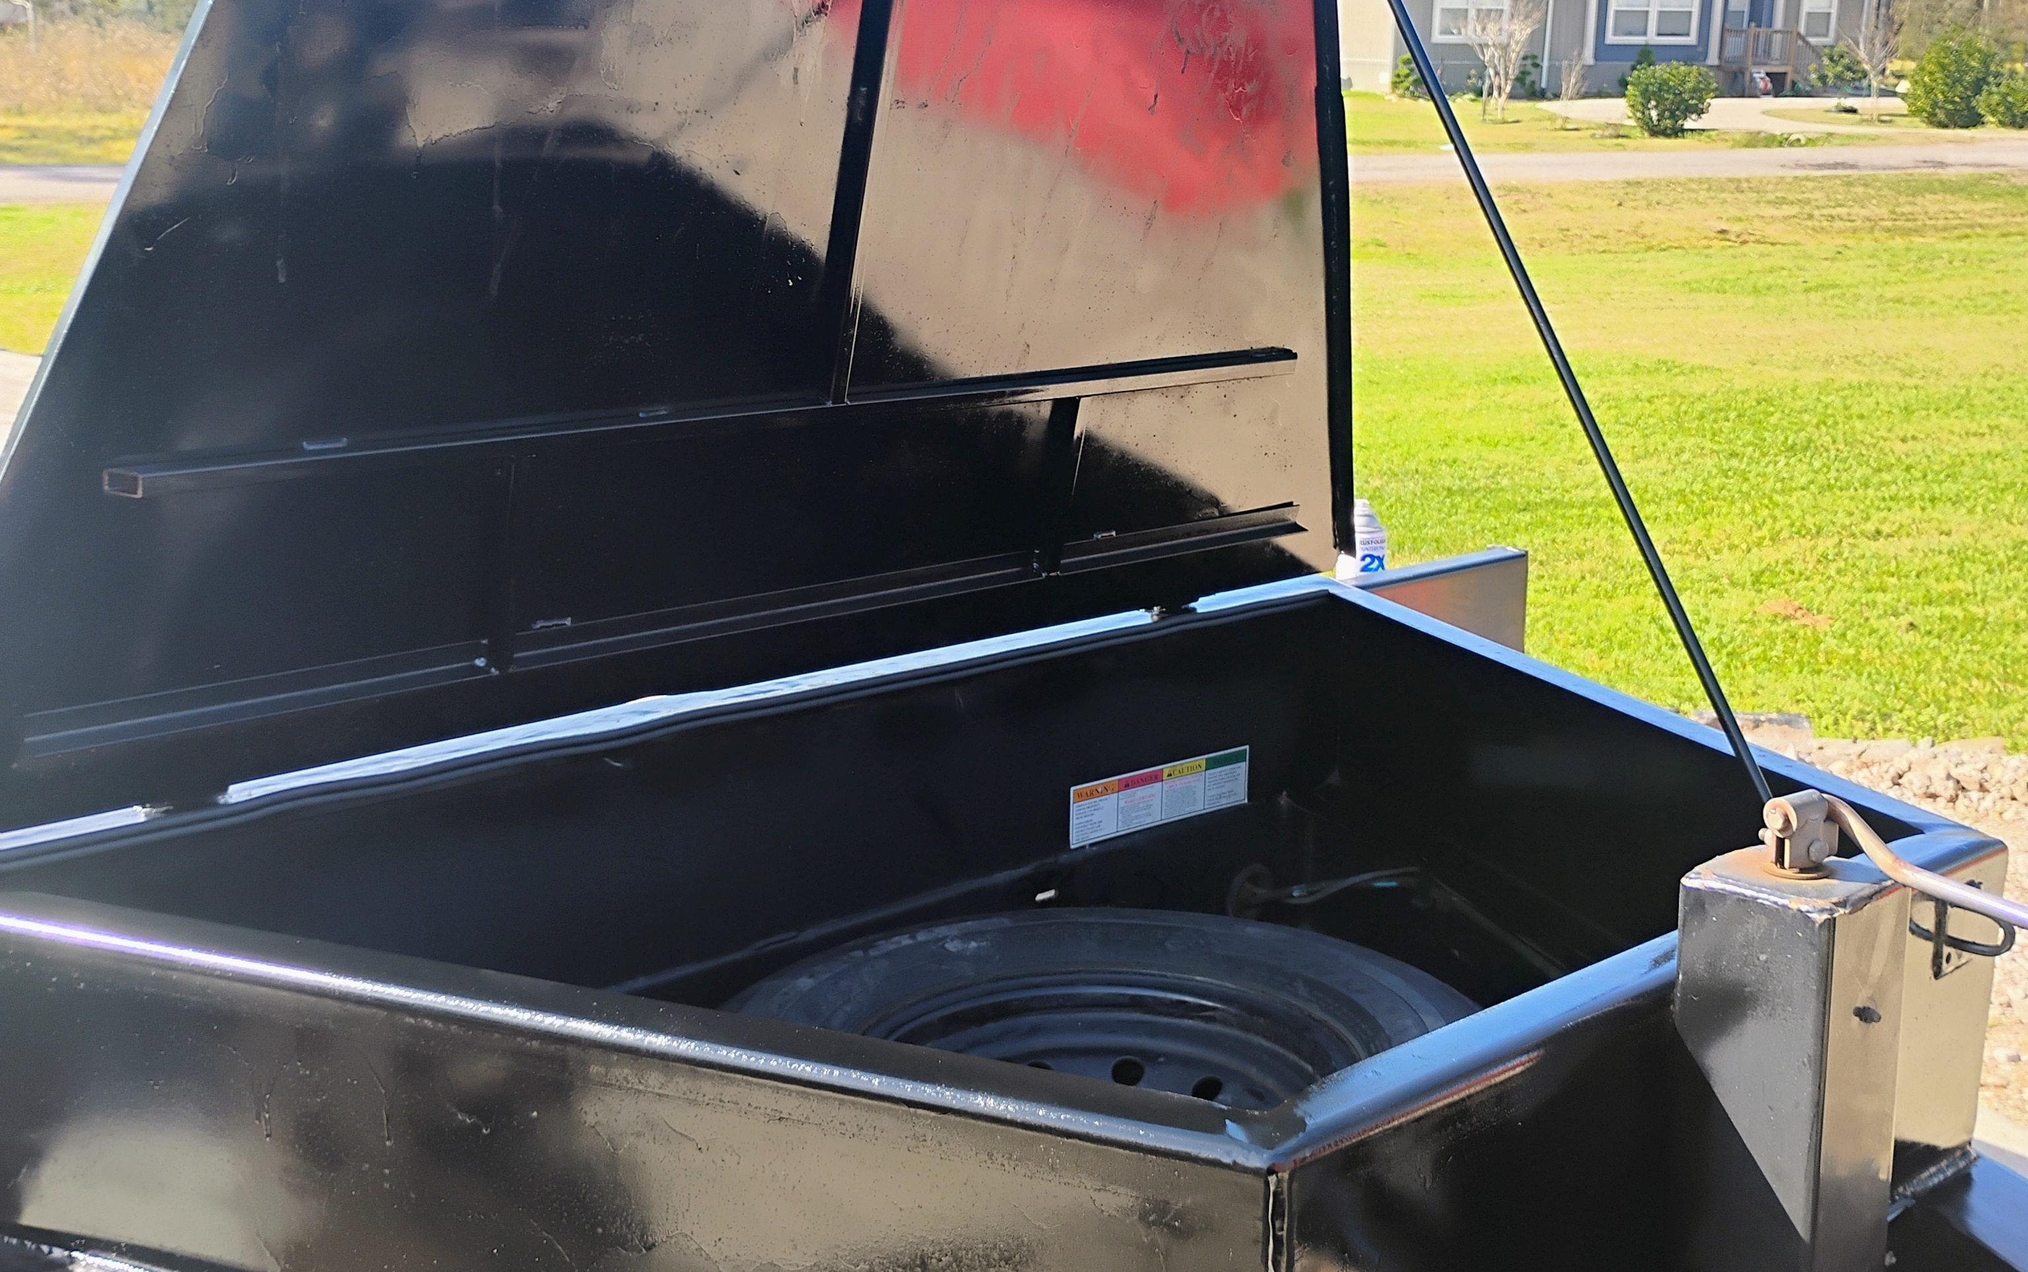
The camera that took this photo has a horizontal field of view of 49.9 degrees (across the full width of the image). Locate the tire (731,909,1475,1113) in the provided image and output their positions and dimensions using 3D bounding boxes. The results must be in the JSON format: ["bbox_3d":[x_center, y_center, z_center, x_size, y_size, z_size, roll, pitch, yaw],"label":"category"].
[{"bbox_3d":[0.084,0.470,2.035,0.775,0.235,0.775,-12,17,-41],"label":"tire"}]

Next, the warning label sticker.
[{"bbox_3d":[0.182,0.195,2.655,0.308,0.075,0.004,-12,17,-41],"label":"warning label sticker"}]

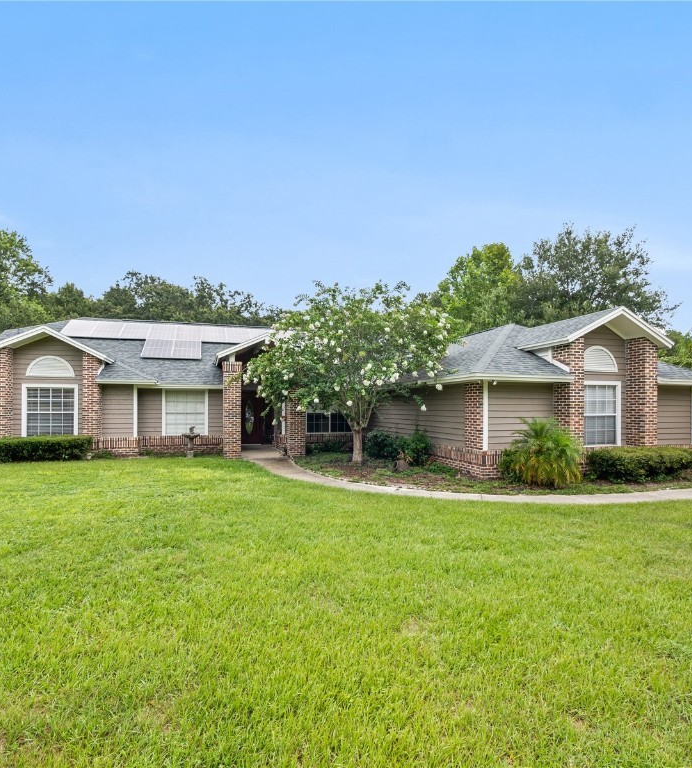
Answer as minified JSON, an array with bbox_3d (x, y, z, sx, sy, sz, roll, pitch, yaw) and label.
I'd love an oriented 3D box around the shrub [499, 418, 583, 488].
[{"bbox_3d":[4.133,1.443,8.800,1.650,1.450,1.550,1,-3,-16],"label":"shrub"}]

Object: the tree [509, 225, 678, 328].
[{"bbox_3d":[20.321,-4.660,34.000,13.000,16.870,12.000,-1,-3,17],"label":"tree"}]

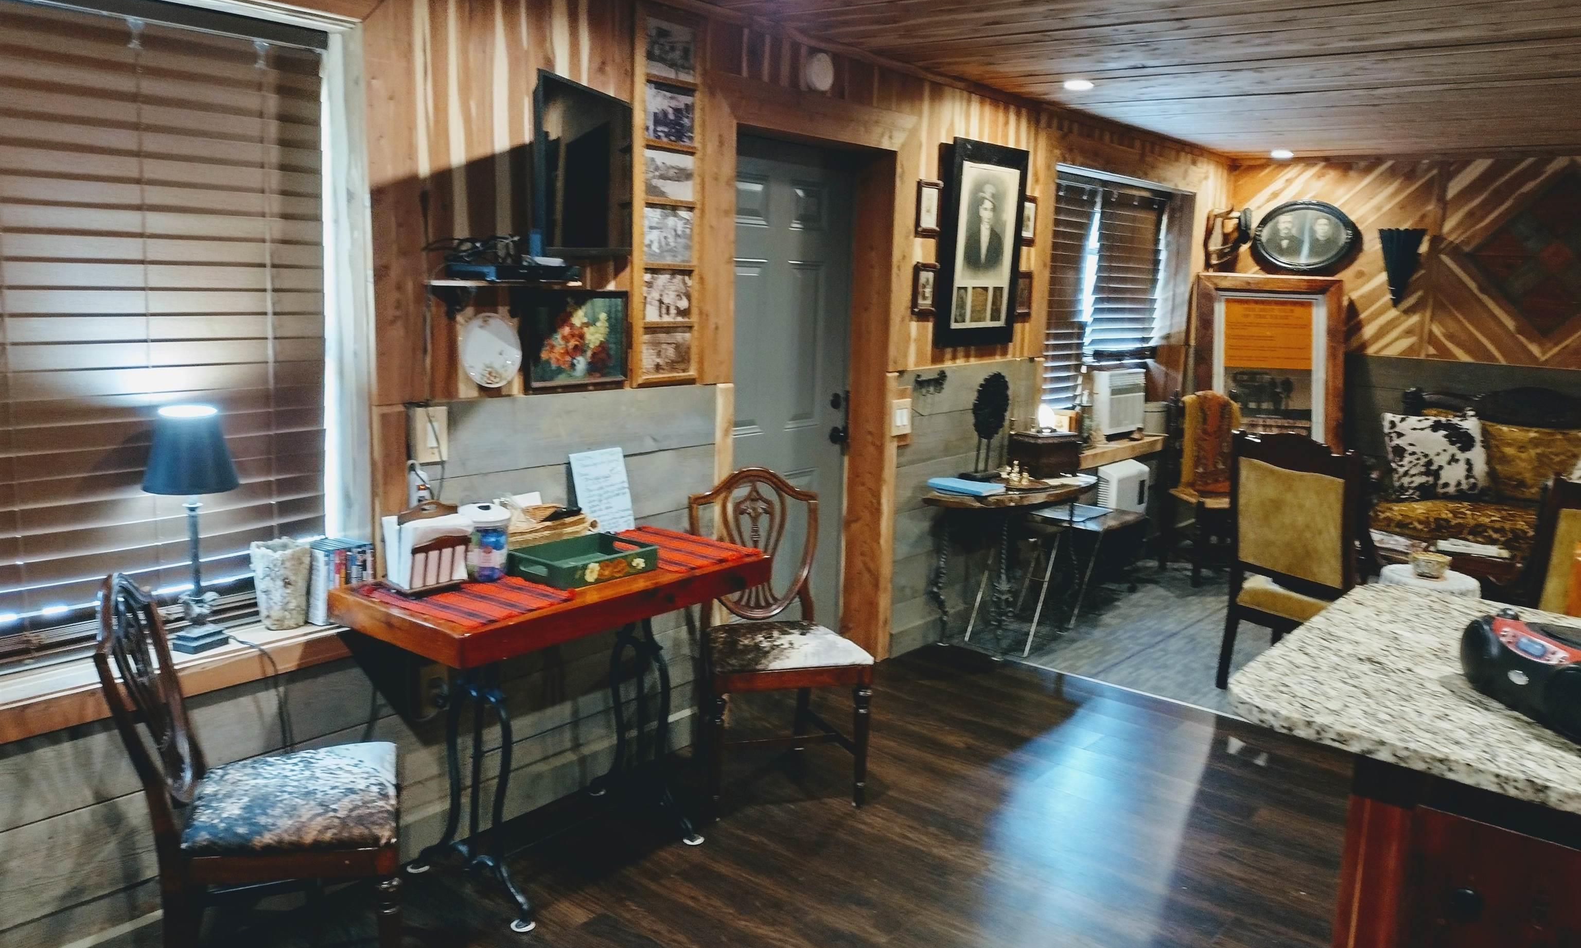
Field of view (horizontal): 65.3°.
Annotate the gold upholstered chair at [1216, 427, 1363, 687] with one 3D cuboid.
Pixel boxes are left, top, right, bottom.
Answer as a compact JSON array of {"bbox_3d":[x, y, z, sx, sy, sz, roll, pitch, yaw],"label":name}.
[{"bbox_3d":[2.024,0.378,4.691,0.520,1.030,0.520,-2,10,-25],"label":"gold upholstered chair"}]

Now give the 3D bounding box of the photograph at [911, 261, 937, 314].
[{"bbox_3d":[0.536,-0.731,4.903,0.030,0.200,0.168,9,12,37],"label":"photograph"}]

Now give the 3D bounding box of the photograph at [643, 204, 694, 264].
[{"bbox_3d":[-0.371,-0.720,3.737,0.018,0.163,0.214,9,12,37],"label":"photograph"}]

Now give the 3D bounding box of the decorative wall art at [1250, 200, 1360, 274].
[{"bbox_3d":[3.023,-1.400,7.250,0.575,0.405,0.060,9,12,37],"label":"decorative wall art"}]

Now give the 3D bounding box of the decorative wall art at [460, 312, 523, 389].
[{"bbox_3d":[-0.785,-0.325,3.257,0.025,0.205,0.207,9,12,37],"label":"decorative wall art"}]

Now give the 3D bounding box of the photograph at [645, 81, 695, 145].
[{"bbox_3d":[-0.359,-1.071,3.677,0.018,0.159,0.210,9,12,37],"label":"photograph"}]

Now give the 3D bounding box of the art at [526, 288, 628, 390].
[{"bbox_3d":[-0.610,-0.378,3.492,0.030,0.283,0.387,9,12,37],"label":"art"}]

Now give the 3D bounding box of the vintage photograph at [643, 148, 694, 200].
[{"bbox_3d":[-0.365,-0.895,3.707,0.018,0.143,0.216,9,12,37],"label":"vintage photograph"}]

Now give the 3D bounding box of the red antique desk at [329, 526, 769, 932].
[{"bbox_3d":[-0.605,0.648,3.259,0.547,0.787,1.045,9,12,37],"label":"red antique desk"}]

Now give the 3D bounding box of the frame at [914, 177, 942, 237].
[{"bbox_3d":[0.547,-1.041,4.850,0.030,0.197,0.165,9,12,37],"label":"frame"}]

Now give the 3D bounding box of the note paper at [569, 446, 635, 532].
[{"bbox_3d":[-0.547,0.056,3.626,0.012,0.255,0.205,-2,11,39],"label":"note paper"}]

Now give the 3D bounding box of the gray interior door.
[{"bbox_3d":[-0.080,-0.180,4.600,0.050,2.000,0.920,9,12,37],"label":"gray interior door"}]

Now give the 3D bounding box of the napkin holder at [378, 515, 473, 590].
[{"bbox_3d":[-0.904,0.178,3.047,0.140,0.200,0.178,9,12,34],"label":"napkin holder"}]

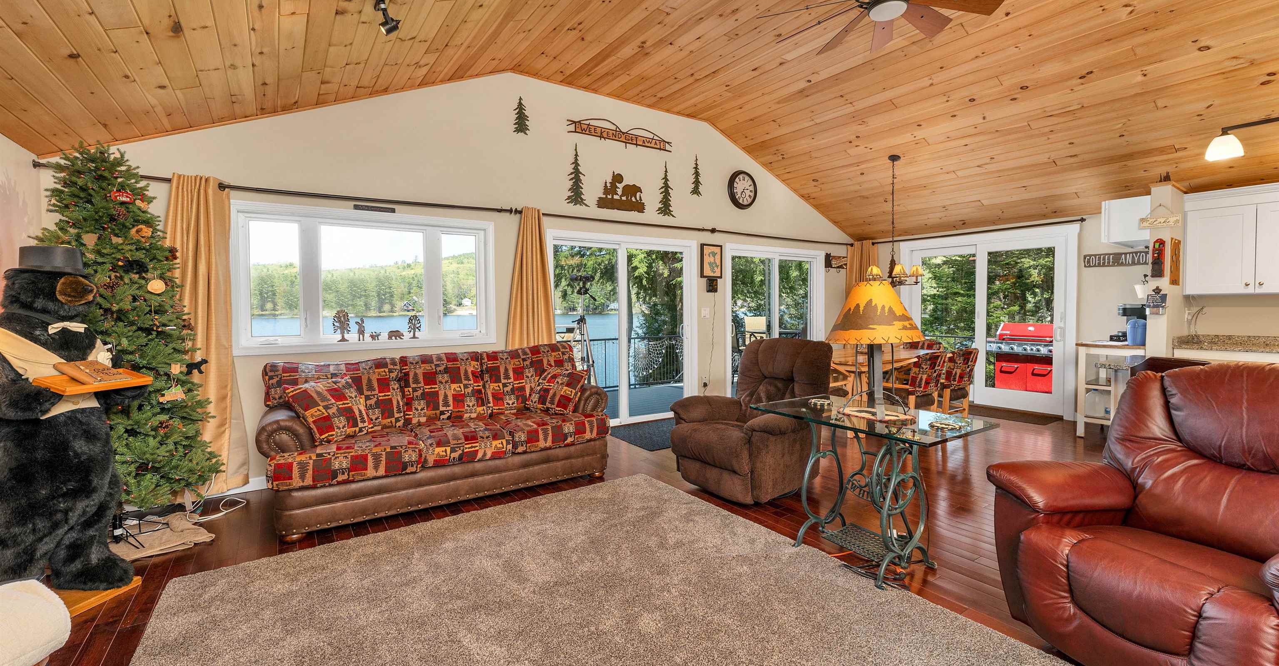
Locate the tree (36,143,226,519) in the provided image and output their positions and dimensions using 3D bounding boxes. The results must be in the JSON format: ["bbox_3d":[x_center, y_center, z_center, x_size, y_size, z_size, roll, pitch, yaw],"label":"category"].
[{"bbox_3d":[-2.978,0.095,2.811,0.980,2.260,0.980,-3,4,-36],"label":"tree"}]

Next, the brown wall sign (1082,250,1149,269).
[{"bbox_3d":[5.152,-0.784,5.308,0.025,0.135,0.660,-3,4,-36],"label":"brown wall sign"}]

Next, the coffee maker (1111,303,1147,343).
[{"bbox_3d":[4.899,-0.089,4.909,0.240,0.390,0.330,-3,4,-36],"label":"coffee maker"}]

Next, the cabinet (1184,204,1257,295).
[{"bbox_3d":[5.358,-0.745,4.591,0.330,0.800,0.420,-3,4,-36],"label":"cabinet"}]

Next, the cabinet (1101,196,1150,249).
[{"bbox_3d":[4.865,-1.065,4.866,0.930,0.390,0.340,-3,4,-36],"label":"cabinet"}]

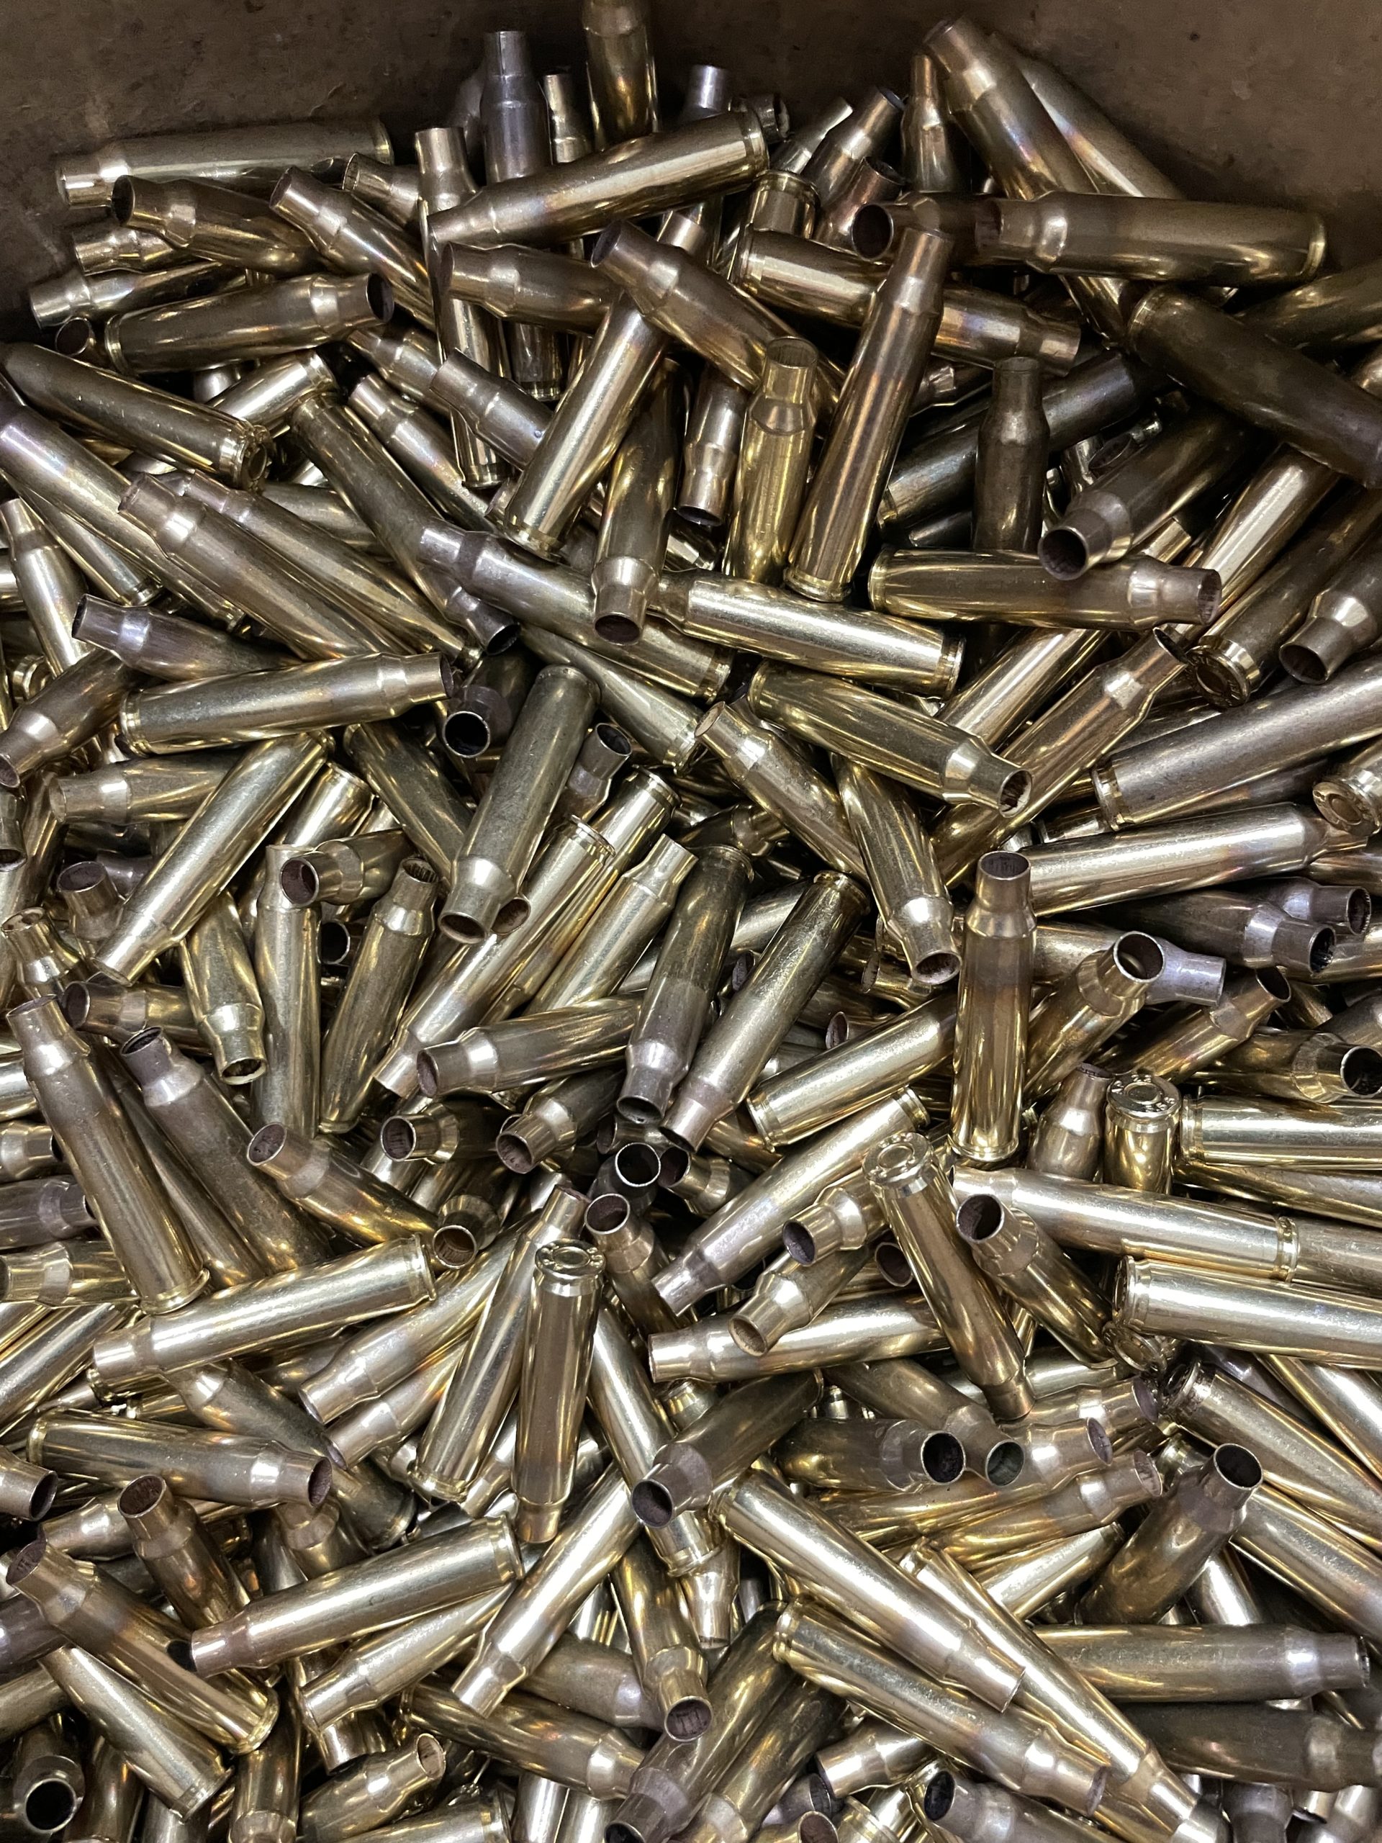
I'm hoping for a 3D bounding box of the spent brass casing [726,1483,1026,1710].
[{"bbox_3d":[0.023,0.089,0.187,0.045,0.010,0.010,25,69,29],"label":"spent brass casing"}]

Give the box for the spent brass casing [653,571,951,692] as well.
[{"bbox_3d":[0.014,-0.039,0.183,0.045,0.010,0.010,15,69,2],"label":"spent brass casing"}]

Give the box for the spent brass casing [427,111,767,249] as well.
[{"bbox_3d":[-0.012,-0.096,0.183,0.045,0.010,0.010,-16,69,3],"label":"spent brass casing"}]

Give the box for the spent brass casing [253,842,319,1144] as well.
[{"bbox_3d":[-0.059,0.012,0.202,0.010,0.010,0.045,4,98,1],"label":"spent brass casing"}]

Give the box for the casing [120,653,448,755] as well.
[{"bbox_3d":[-0.056,-0.031,0.193,0.045,0.010,0.010,-8,83,5],"label":"casing"}]

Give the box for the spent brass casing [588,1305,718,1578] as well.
[{"bbox_3d":[-0.009,0.071,0.200,0.010,0.010,0.045,-26,79,-10],"label":"spent brass casing"}]

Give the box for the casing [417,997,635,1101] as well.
[{"bbox_3d":[-0.017,0.017,0.198,0.045,0.010,0.010,-10,73,-35],"label":"casing"}]

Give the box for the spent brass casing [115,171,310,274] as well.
[{"bbox_3d":[-0.063,-0.102,0.207,0.045,0.010,0.010,-11,80,-45],"label":"spent brass casing"}]

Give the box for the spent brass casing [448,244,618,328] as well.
[{"bbox_3d":[-0.012,-0.086,0.192,0.045,0.010,0.010,0,116,-27],"label":"spent brass casing"}]

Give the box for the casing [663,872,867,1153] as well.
[{"bbox_3d":[0.010,0.013,0.200,0.010,0.010,0.045,33,72,8],"label":"casing"}]

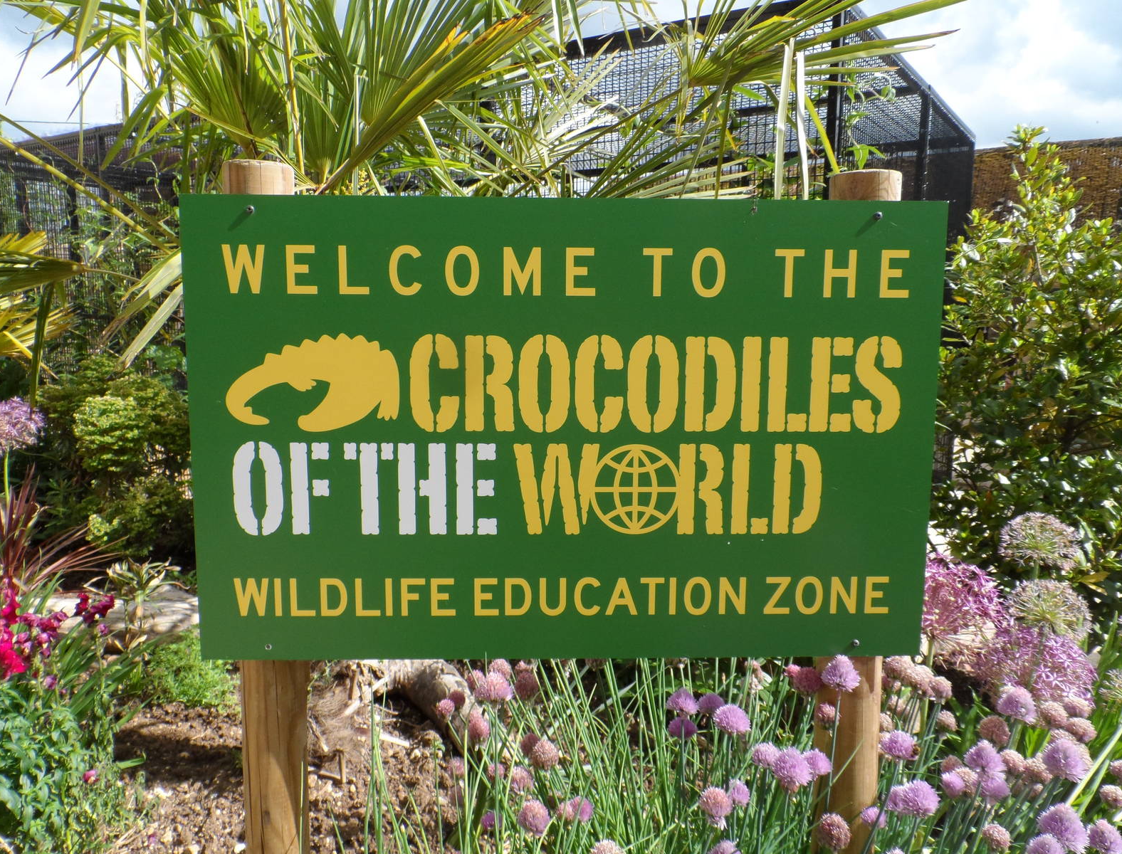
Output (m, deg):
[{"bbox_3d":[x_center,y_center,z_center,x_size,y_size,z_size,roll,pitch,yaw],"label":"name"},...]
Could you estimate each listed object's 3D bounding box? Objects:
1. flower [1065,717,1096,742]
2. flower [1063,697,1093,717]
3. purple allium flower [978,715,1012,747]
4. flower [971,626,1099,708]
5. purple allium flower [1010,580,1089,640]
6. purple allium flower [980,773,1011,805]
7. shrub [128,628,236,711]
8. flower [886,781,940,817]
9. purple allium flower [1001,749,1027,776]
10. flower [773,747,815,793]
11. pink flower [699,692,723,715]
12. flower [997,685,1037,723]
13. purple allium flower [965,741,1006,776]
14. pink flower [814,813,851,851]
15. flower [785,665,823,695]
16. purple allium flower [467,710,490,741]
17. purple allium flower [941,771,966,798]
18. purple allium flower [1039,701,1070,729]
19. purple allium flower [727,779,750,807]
[{"bbox_3d":[0.526,0.307,0.800,0.029,0.025,0.029,0,6,0],"label":"flower"},{"bbox_3d":[0.654,0.355,1.000,0.037,0.027,0.037,0,6,0],"label":"flower"},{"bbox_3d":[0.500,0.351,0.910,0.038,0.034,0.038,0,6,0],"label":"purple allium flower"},{"bbox_3d":[0.648,0.326,1.080,0.150,0.135,0.150,0,6,0],"label":"flower"},{"bbox_3d":[0.695,0.261,1.122,0.119,0.091,0.119,0,6,0],"label":"purple allium flower"},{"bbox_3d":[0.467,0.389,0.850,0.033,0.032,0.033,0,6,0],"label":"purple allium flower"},{"bbox_3d":[-0.954,0.605,2.000,0.285,0.170,0.250,0,6,0],"label":"shrub"},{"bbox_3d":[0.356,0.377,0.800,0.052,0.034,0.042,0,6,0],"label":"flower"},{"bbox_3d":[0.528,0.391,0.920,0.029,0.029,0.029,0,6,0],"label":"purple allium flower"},{"bbox_3d":[0.211,0.313,0.720,0.037,0.037,0.037,0,6,0],"label":"flower"},{"bbox_3d":[0.164,0.302,0.860,0.029,0.026,0.029,0,6,0],"label":"pink flower"},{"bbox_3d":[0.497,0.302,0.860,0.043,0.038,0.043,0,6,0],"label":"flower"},{"bbox_3d":[0.472,0.368,0.877,0.044,0.037,0.044,0,6,0],"label":"purple allium flower"},{"bbox_3d":[0.298,0.445,0.867,0.038,0.040,0.038,0,6,0],"label":"pink flower"},{"bbox_3d":[0.300,0.310,0.969,0.042,0.035,0.042,0,6,0],"label":"flower"},{"bbox_3d":[-0.103,0.373,0.989,0.029,0.040,0.029,0,6,0],"label":"purple allium flower"},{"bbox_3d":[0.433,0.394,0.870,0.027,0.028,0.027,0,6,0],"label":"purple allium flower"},{"bbox_3d":[0.575,0.336,0.920,0.037,0.030,0.037,0,6,0],"label":"purple allium flower"},{"bbox_3d":[0.205,0.422,0.910,0.026,0.030,0.026,0,6,0],"label":"purple allium flower"}]

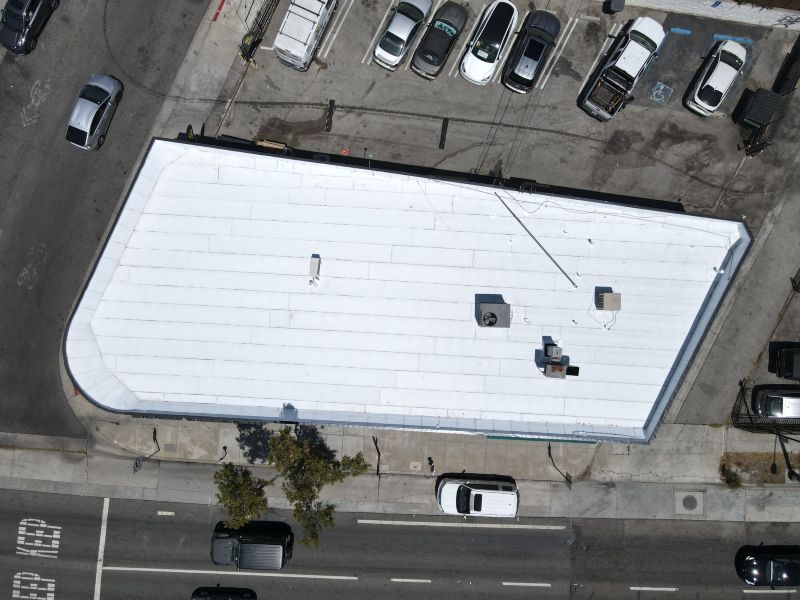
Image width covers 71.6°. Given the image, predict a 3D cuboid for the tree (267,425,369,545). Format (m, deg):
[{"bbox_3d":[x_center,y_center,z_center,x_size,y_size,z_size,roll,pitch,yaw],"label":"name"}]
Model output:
[{"bbox_3d":[-4.050,9.200,29.300,5.000,6.400,5.700,0,90,-1],"label":"tree"}]

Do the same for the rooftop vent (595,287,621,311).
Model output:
[{"bbox_3d":[10.790,0.107,28.620,0.880,0.880,0.880,0,90,-1],"label":"rooftop vent"}]

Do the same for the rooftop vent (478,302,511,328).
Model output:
[{"bbox_3d":[4.830,0.790,28.450,1.380,1.080,1.190,2,90,-1],"label":"rooftop vent"}]

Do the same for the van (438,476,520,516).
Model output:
[{"bbox_3d":[4.530,11.330,31.750,4.640,1.660,1.870,3,90,-1],"label":"van"}]

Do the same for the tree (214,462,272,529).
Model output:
[{"bbox_3d":[-7.950,9.850,29.500,2.600,5.200,2.900,0,90,-1],"label":"tree"}]

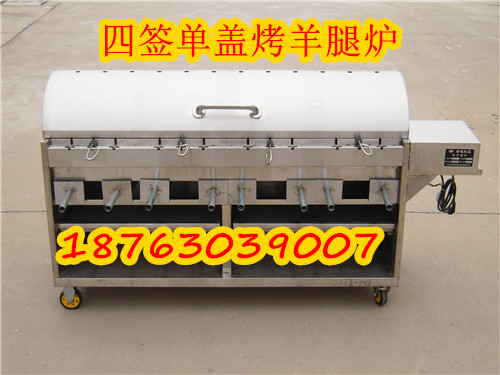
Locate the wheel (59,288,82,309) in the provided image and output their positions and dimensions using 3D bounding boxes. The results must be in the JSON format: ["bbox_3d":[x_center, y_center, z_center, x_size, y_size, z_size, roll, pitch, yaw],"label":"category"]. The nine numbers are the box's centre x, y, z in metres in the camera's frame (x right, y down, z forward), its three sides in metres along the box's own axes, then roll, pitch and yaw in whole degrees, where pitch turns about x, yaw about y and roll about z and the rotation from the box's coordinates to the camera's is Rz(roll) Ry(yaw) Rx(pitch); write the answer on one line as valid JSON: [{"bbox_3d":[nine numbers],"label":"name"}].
[{"bbox_3d":[-0.673,0.412,3.200,0.085,0.093,0.040,0,23,-1],"label":"wheel"}]

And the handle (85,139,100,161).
[{"bbox_3d":[-0.536,-0.126,2.906,0.052,0.050,0.085,0,23,-1],"label":"handle"}]

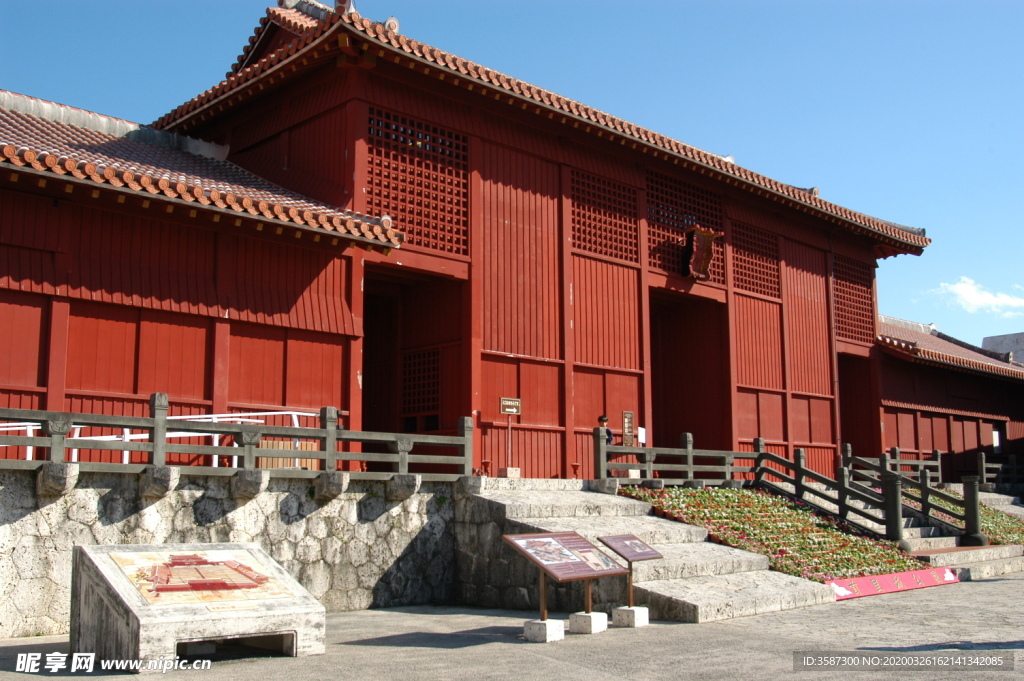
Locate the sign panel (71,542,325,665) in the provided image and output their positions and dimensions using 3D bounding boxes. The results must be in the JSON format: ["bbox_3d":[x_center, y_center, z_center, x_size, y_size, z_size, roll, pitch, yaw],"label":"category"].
[{"bbox_3d":[-3.427,2.894,11.410,2.205,1.144,1.487,8,-12,-44],"label":"sign panel"}]

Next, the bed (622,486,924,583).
[{"bbox_3d":[5.451,3.841,20.627,5.044,1.789,4.420,8,-12,-44],"label":"bed"}]

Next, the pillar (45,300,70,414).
[{"bbox_3d":[-7.442,0.760,16.613,0.291,2.860,0.291,8,-12,-44],"label":"pillar"}]

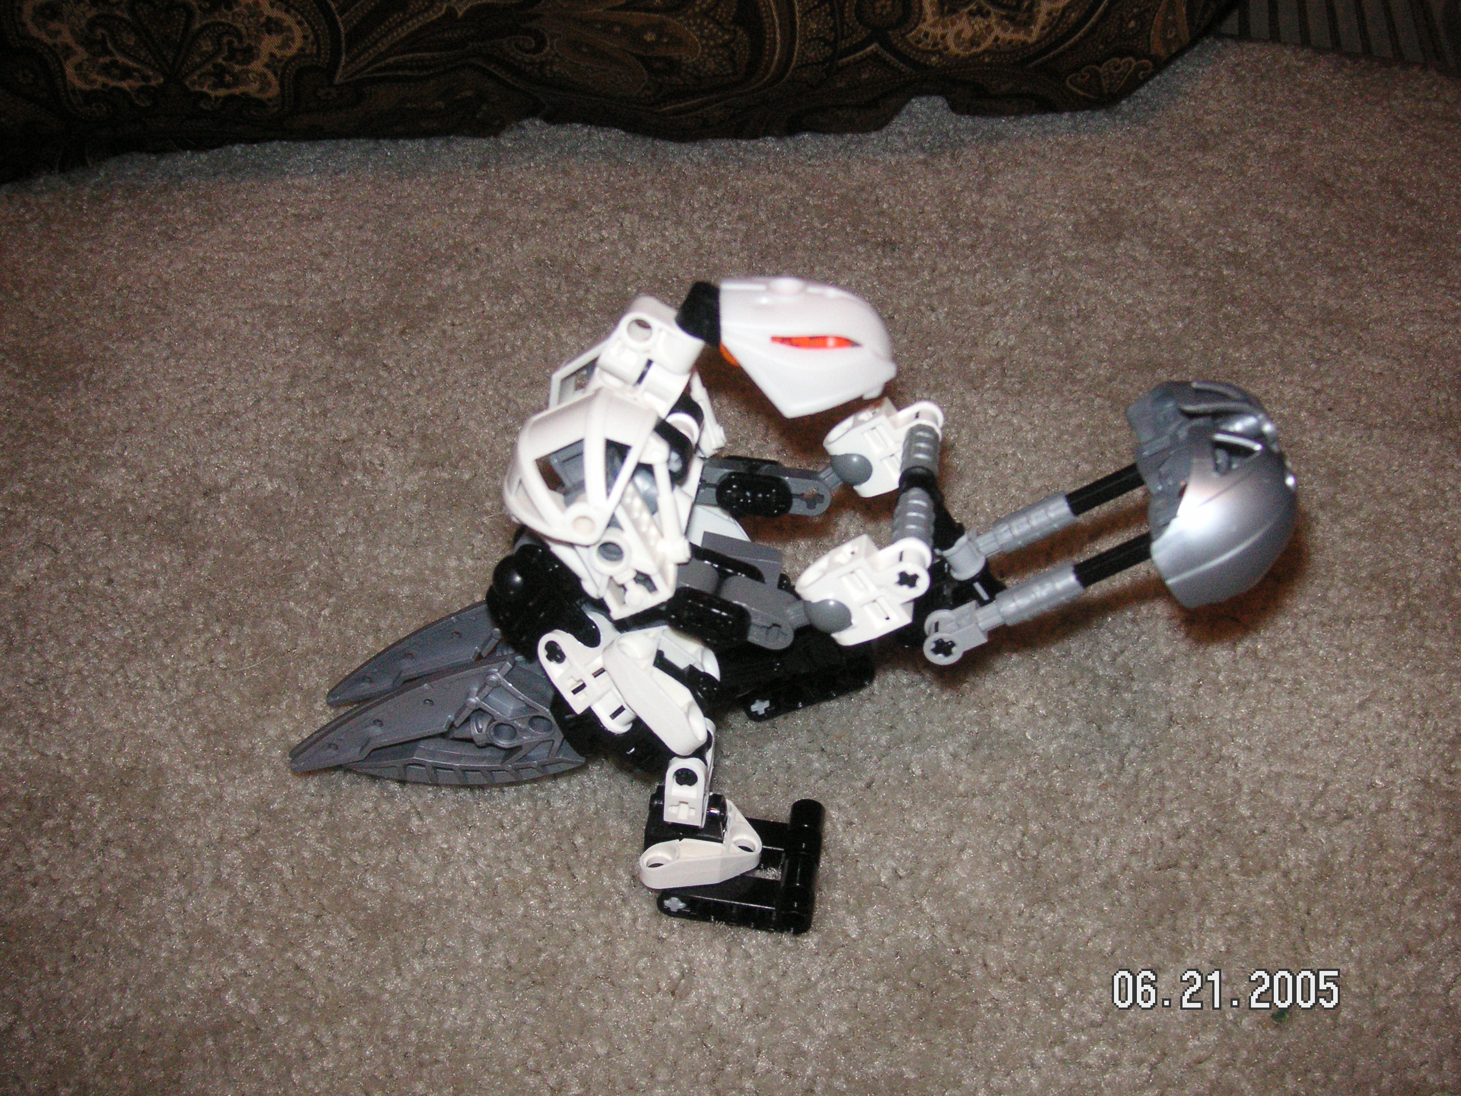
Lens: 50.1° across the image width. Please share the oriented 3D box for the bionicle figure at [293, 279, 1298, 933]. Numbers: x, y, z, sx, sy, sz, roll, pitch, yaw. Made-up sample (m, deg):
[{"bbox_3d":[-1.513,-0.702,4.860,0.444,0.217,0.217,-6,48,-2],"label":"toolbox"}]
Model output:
[{"bbox_3d":[0.006,-0.001,0.321,0.204,0.119,0.102,5,37,6],"label":"bionicle figure"}]

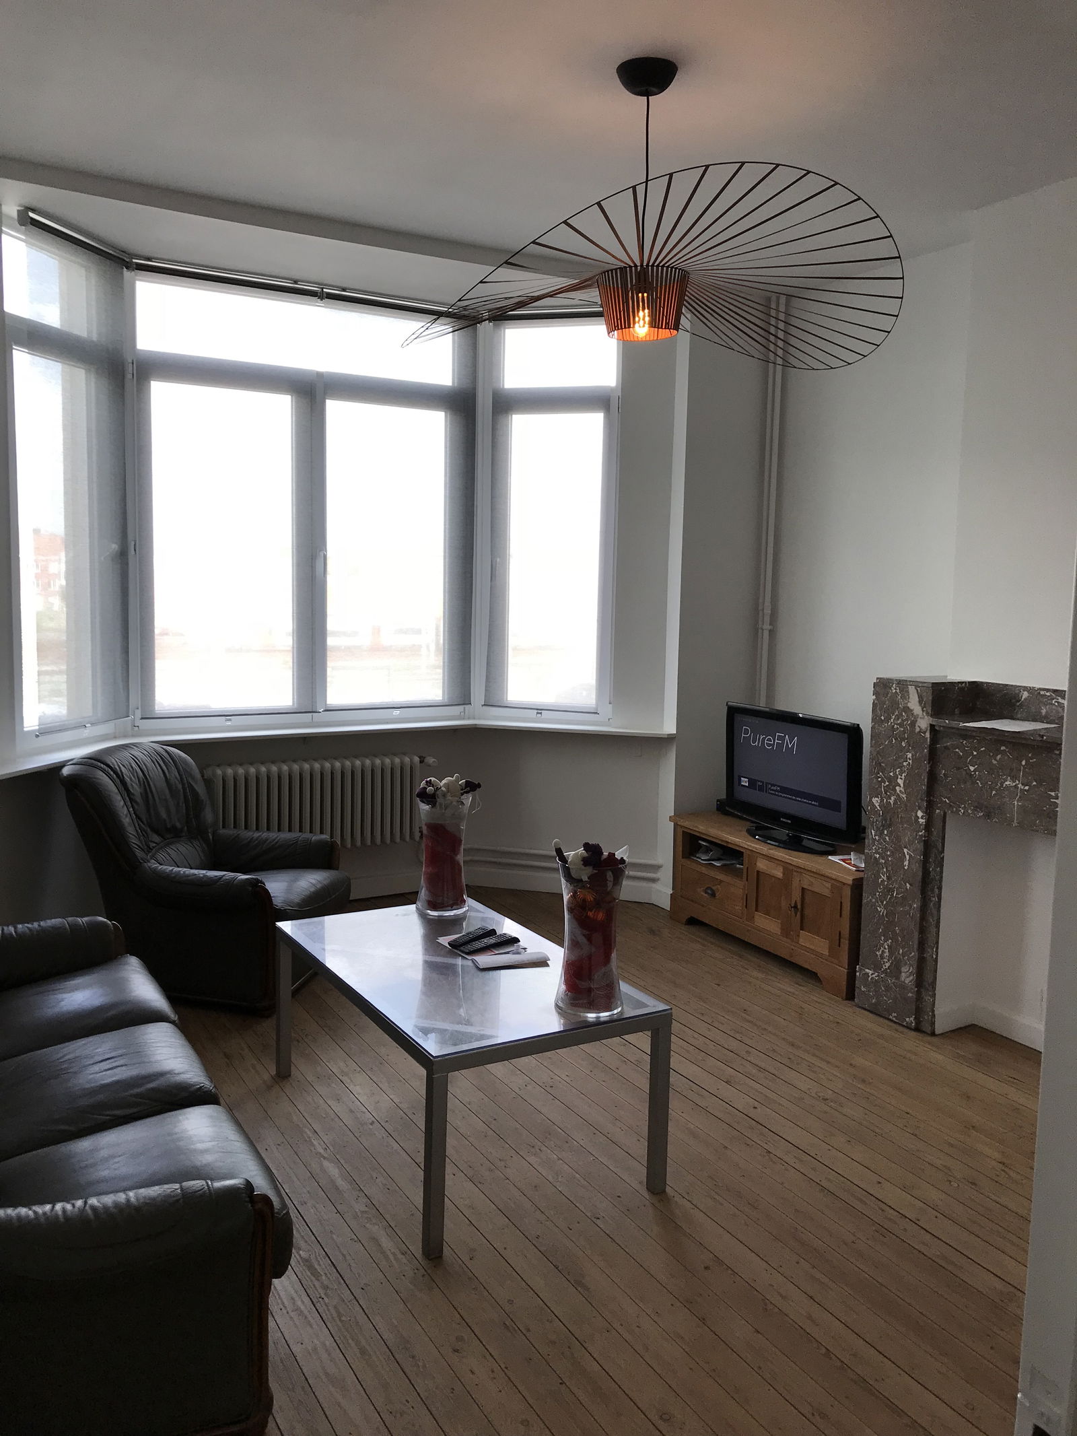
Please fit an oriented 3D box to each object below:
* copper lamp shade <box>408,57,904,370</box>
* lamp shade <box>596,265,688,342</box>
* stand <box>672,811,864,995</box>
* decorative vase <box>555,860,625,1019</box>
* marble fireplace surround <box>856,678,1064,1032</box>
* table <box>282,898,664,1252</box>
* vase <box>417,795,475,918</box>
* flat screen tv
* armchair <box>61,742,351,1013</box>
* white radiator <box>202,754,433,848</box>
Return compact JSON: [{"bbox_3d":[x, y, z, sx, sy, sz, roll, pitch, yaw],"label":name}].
[{"bbox_3d":[0.288,-1.385,3.201,1.380,0.765,1.380,-2,8,-29],"label":"copper lamp shade"},{"bbox_3d":[0.290,-1.145,3.228,0.256,0.155,0.256,1,7,0],"label":"lamp shade"},{"bbox_3d":[1.087,0.777,5.066,0.480,0.470,1.230,-2,8,-29],"label":"stand"},{"bbox_3d":[0.134,0.549,2.937,0.180,0.377,0.180,1,7,0],"label":"decorative vase"},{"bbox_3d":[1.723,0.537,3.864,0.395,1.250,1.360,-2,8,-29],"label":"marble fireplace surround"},{"bbox_3d":[-0.246,0.935,3.323,0.673,0.495,1.175,-2,8,-29],"label":"table"},{"bbox_3d":[-0.312,0.439,3.803,0.180,0.379,0.180,1,7,0],"label":"vase"},{"bbox_3d":[1.072,0.257,5.043,0.240,0.562,0.815,-2,8,-29],"label":"flat screen tv"},{"bbox_3d":[-1.267,0.556,4.585,0.900,0.915,0.800,3,7,14],"label":"armchair"},{"bbox_3d":[-1.035,0.397,5.447,1.030,0.430,0.165,-2,8,-29],"label":"white radiator"}]

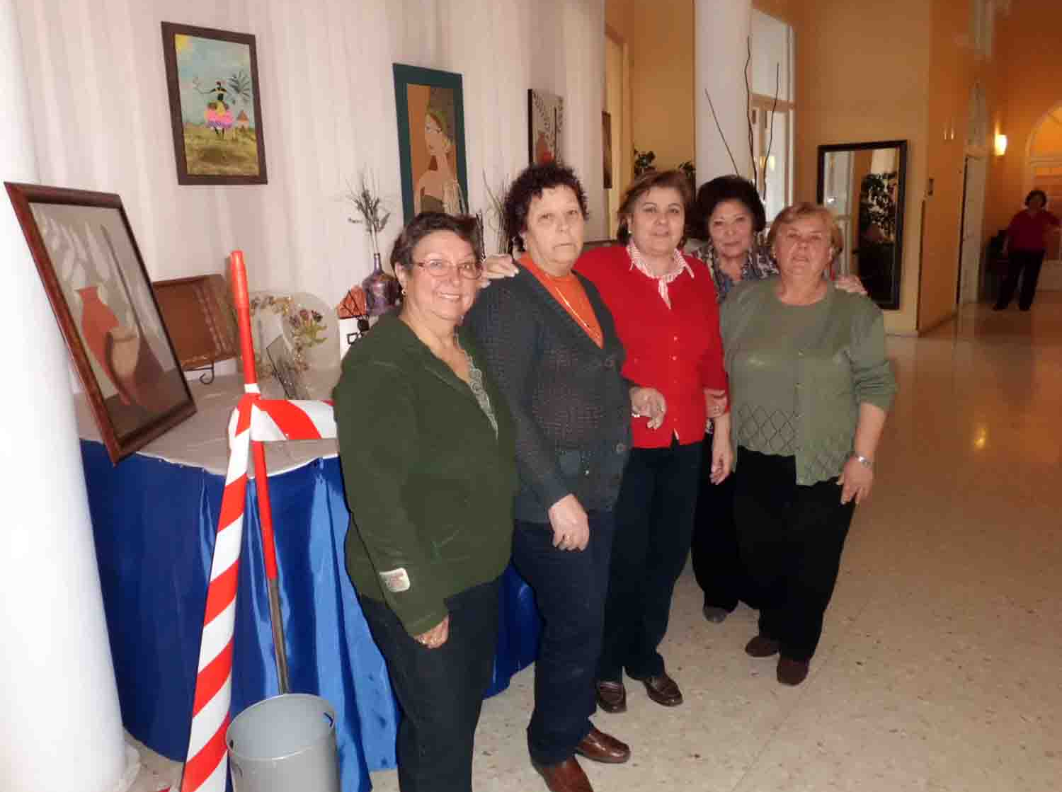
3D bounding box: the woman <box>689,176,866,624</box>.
[{"bbox_3d":[0.812,0.024,2.863,0.600,1.575,0.340,0,12,12],"label":"woman"}]

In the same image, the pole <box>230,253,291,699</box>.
[{"bbox_3d":[-0.646,0.331,1.962,0.032,1.358,0.032,-2,12,0],"label":"pole"}]

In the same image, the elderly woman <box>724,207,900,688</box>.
[{"bbox_3d":[0.827,0.137,2.529,0.530,1.490,0.350,2,12,20],"label":"elderly woman"}]

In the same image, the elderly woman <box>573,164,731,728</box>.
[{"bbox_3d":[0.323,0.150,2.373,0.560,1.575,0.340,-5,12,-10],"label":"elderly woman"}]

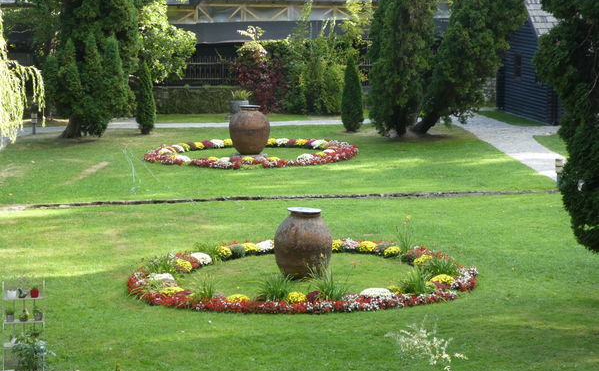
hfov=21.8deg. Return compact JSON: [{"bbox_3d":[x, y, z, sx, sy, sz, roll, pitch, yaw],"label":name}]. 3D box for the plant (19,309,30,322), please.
[{"bbox_3d":[-3.977,1.879,22.502,0.130,0.170,0.130,0,7,0],"label":"plant"}]

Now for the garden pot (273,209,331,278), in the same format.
[{"bbox_3d":[0.076,1.107,29.713,1.107,1.280,1.107,0,7,0],"label":"garden pot"}]

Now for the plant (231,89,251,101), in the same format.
[{"bbox_3d":[-2.129,-3.248,56.188,0.700,0.420,0.660,0,7,0],"label":"plant"}]

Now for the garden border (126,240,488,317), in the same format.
[{"bbox_3d":[0.057,1.715,29.500,6.631,0.320,6.631,0,7,0],"label":"garden border"}]

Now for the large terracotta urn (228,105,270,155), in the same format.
[{"bbox_3d":[-1.470,-1.627,46.056,1.213,1.380,1.213,0,7,0],"label":"large terracotta urn"}]

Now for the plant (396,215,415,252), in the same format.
[{"bbox_3d":[2.169,0.982,31.866,0.360,0.700,0.360,0,7,0],"label":"plant"}]

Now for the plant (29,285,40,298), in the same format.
[{"bbox_3d":[-3.808,1.529,22.402,0.125,0.180,0.125,0,7,0],"label":"plant"}]

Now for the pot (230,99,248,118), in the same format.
[{"bbox_3d":[-2.165,-2.779,56.188,0.686,0.600,0.686,0,7,0],"label":"pot"}]

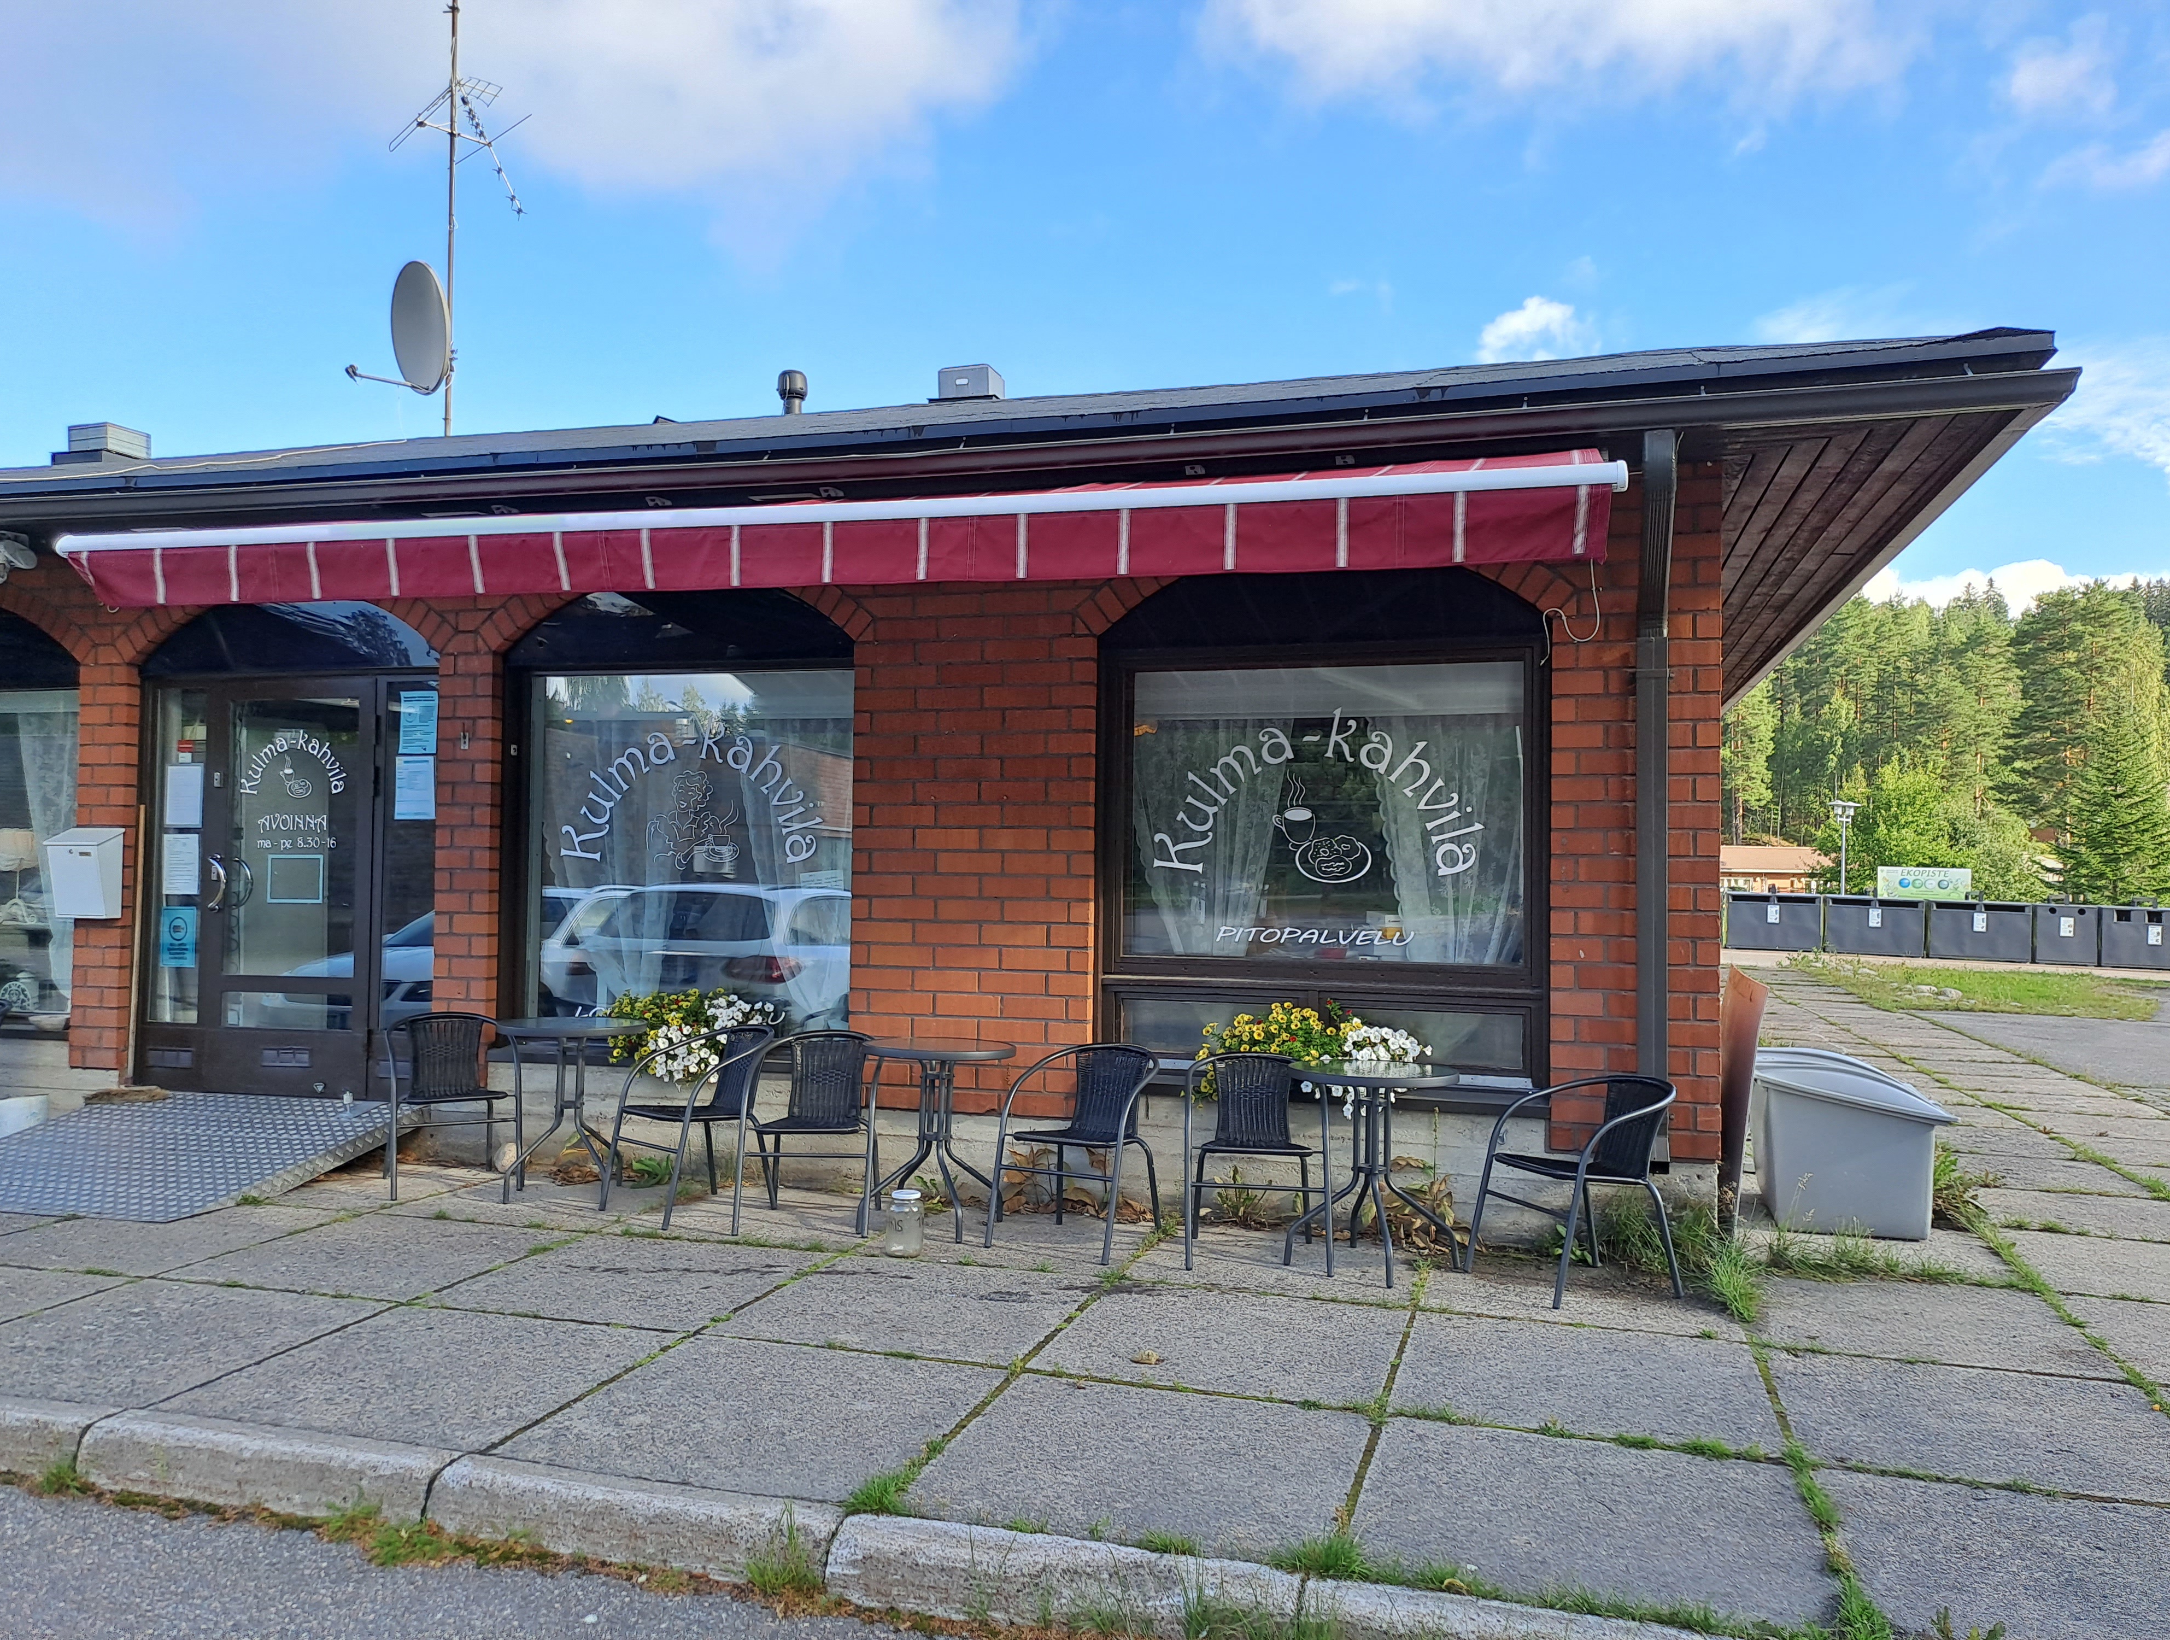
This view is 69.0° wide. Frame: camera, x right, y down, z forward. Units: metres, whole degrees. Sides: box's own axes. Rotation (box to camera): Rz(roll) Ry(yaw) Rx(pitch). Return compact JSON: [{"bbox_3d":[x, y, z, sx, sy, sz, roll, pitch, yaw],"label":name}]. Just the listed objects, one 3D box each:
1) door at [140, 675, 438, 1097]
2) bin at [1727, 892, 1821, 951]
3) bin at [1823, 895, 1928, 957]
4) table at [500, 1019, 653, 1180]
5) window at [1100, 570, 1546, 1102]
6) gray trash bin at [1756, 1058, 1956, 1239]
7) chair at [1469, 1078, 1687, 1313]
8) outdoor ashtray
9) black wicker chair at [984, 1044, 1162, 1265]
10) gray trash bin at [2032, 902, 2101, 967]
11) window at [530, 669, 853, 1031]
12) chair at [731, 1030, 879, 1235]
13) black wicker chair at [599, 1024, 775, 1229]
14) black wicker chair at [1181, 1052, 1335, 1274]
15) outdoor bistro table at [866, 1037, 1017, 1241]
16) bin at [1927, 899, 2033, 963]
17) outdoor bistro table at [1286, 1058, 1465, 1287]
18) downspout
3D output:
[{"bbox_3d":[-3.954,0.314,7.992,1.860,2.100,0.100,0,-2,16],"label":"door"},{"bbox_3d":[15.197,2.228,34.817,1.860,1.190,1.450,0,-1,23],"label":"bin"},{"bbox_3d":[16.259,2.186,32.624,1.800,1.170,1.300,0,-2,16],"label":"bin"},{"bbox_3d":[-2.167,1.227,6.671,0.610,0.710,0.610,0,-1,16],"label":"table"},{"bbox_3d":[0.951,0.033,6.522,1.840,2.200,0.120,0,-2,16],"label":"window"},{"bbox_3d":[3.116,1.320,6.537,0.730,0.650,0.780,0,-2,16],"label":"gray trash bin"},{"bbox_3d":[1.709,1.255,5.506,0.560,0.730,0.540,1,-1,-18],"label":"chair"},{"bbox_3d":[-0.660,1.473,5.798,0.140,0.226,0.140,1,-1,0],"label":"outdoor ashtray"},{"bbox_3d":[-0.006,1.238,5.991,0.540,0.706,0.570,0,-2,29],"label":"black wicker chair"},{"bbox_3d":[20.199,2.371,32.695,1.100,1.180,1.450,0,-1,23],"label":"gray trash bin"},{"bbox_3d":[-1.809,0.149,7.174,1.660,1.660,0.130,0,-1,16],"label":"window"},{"bbox_3d":[-1.067,1.226,6.253,0.540,0.730,0.560,1,-1,3],"label":"chair"},{"bbox_3d":[-1.599,1.221,6.424,0.540,0.730,0.560,-1,-2,44],"label":"black wicker chair"},{"bbox_3d":[0.638,1.240,5.806,0.540,0.706,0.570,0,-2,6],"label":"black wicker chair"},{"bbox_3d":[-0.570,1.242,6.148,0.610,0.700,0.610,1,-2,0],"label":"outdoor bistro table"},{"bbox_3d":[18.784,2.336,33.295,1.880,1.180,1.450,0,-1,23],"label":"bin"},{"bbox_3d":[1.026,1.244,5.647,0.610,0.700,0.610,0,-2,16],"label":"outdoor bistro table"},{"bbox_3d":[2.107,-0.023,5.815,0.110,2.660,0.400,0,-2,16],"label":"downspout"}]

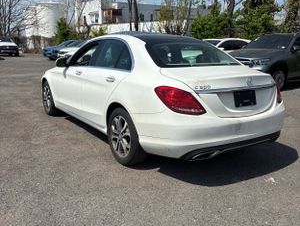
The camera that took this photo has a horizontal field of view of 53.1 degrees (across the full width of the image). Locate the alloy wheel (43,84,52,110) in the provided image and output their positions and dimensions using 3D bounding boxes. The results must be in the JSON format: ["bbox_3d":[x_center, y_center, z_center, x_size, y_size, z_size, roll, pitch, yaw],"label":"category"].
[{"bbox_3d":[-1.853,-0.305,5.657,0.160,0.460,0.460,-9,16,-33],"label":"alloy wheel"}]

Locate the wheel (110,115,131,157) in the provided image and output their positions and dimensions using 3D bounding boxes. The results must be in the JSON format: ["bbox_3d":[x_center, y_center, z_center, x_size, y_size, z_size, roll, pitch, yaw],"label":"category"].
[{"bbox_3d":[-0.259,0.251,3.374,0.160,0.460,0.460,-9,16,-33],"label":"wheel"}]

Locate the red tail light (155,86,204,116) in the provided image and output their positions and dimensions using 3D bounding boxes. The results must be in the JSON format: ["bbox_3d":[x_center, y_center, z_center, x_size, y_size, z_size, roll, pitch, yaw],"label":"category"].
[{"bbox_3d":[0.263,-0.112,2.667,0.330,0.245,0.380,-9,16,-33],"label":"red tail light"}]

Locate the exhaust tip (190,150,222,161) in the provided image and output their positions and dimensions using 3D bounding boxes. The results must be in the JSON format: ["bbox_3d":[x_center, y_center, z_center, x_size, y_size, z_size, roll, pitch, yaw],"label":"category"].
[{"bbox_3d":[0.497,0.369,2.705,0.300,0.075,0.120,-9,16,-33],"label":"exhaust tip"}]

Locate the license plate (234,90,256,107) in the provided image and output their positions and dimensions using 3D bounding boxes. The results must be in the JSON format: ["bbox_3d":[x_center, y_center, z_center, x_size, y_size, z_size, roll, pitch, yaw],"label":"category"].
[{"bbox_3d":[0.932,-0.141,2.922,0.305,0.155,0.020,-9,16,-33],"label":"license plate"}]

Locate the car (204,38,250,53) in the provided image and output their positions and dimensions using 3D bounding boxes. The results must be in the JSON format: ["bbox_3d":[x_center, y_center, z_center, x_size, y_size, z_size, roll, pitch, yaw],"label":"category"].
[{"bbox_3d":[3.146,-2.643,13.562,4.650,1.450,1.820,-9,16,-32],"label":"car"}]

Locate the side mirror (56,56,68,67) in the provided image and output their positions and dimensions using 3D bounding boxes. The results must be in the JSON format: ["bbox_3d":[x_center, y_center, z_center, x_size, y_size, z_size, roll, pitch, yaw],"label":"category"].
[{"bbox_3d":[-1.316,-0.770,4.526,0.220,0.160,0.130,-9,16,-33],"label":"side mirror"}]

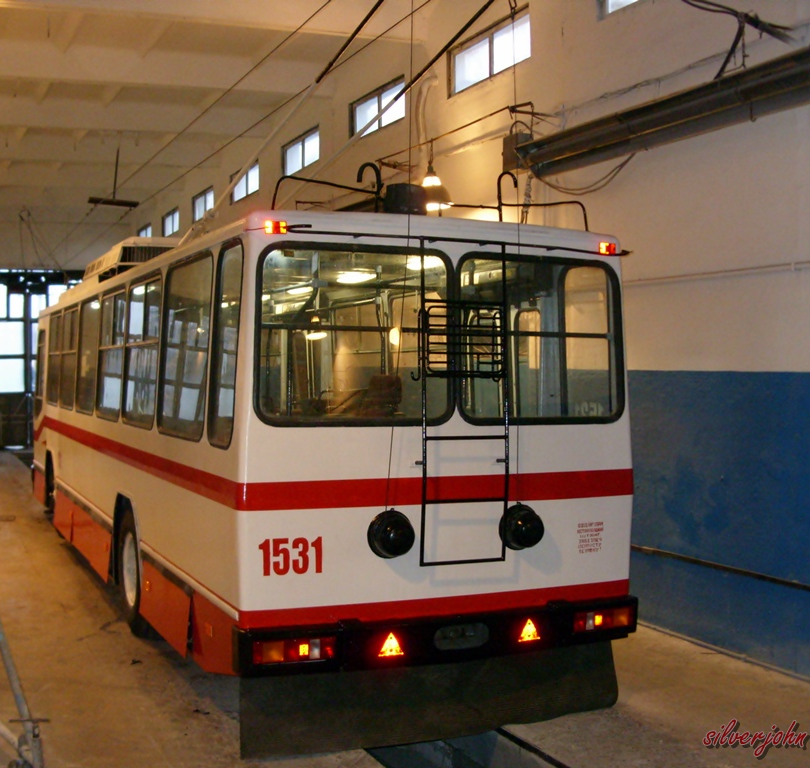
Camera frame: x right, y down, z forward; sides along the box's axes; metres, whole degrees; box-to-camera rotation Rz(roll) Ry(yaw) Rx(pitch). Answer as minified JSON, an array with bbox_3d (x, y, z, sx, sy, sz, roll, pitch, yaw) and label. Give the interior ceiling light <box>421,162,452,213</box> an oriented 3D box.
[{"bbox_3d":[0.283,-2.022,11.566,0.440,0.500,0.440,0,1,0],"label":"interior ceiling light"}]

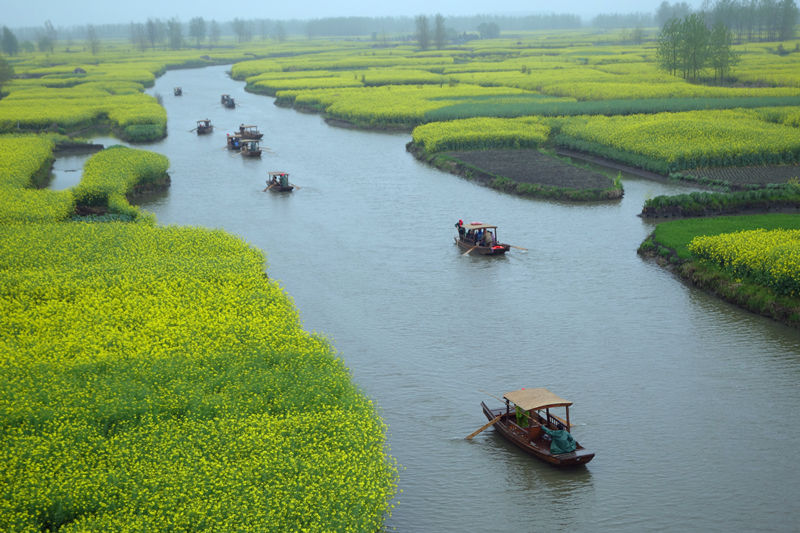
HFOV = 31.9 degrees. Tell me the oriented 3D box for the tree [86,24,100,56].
[{"bbox_3d":[-149.785,-110.786,683.978,6.120,15.180,6.120,-1,10,0],"label":"tree"}]

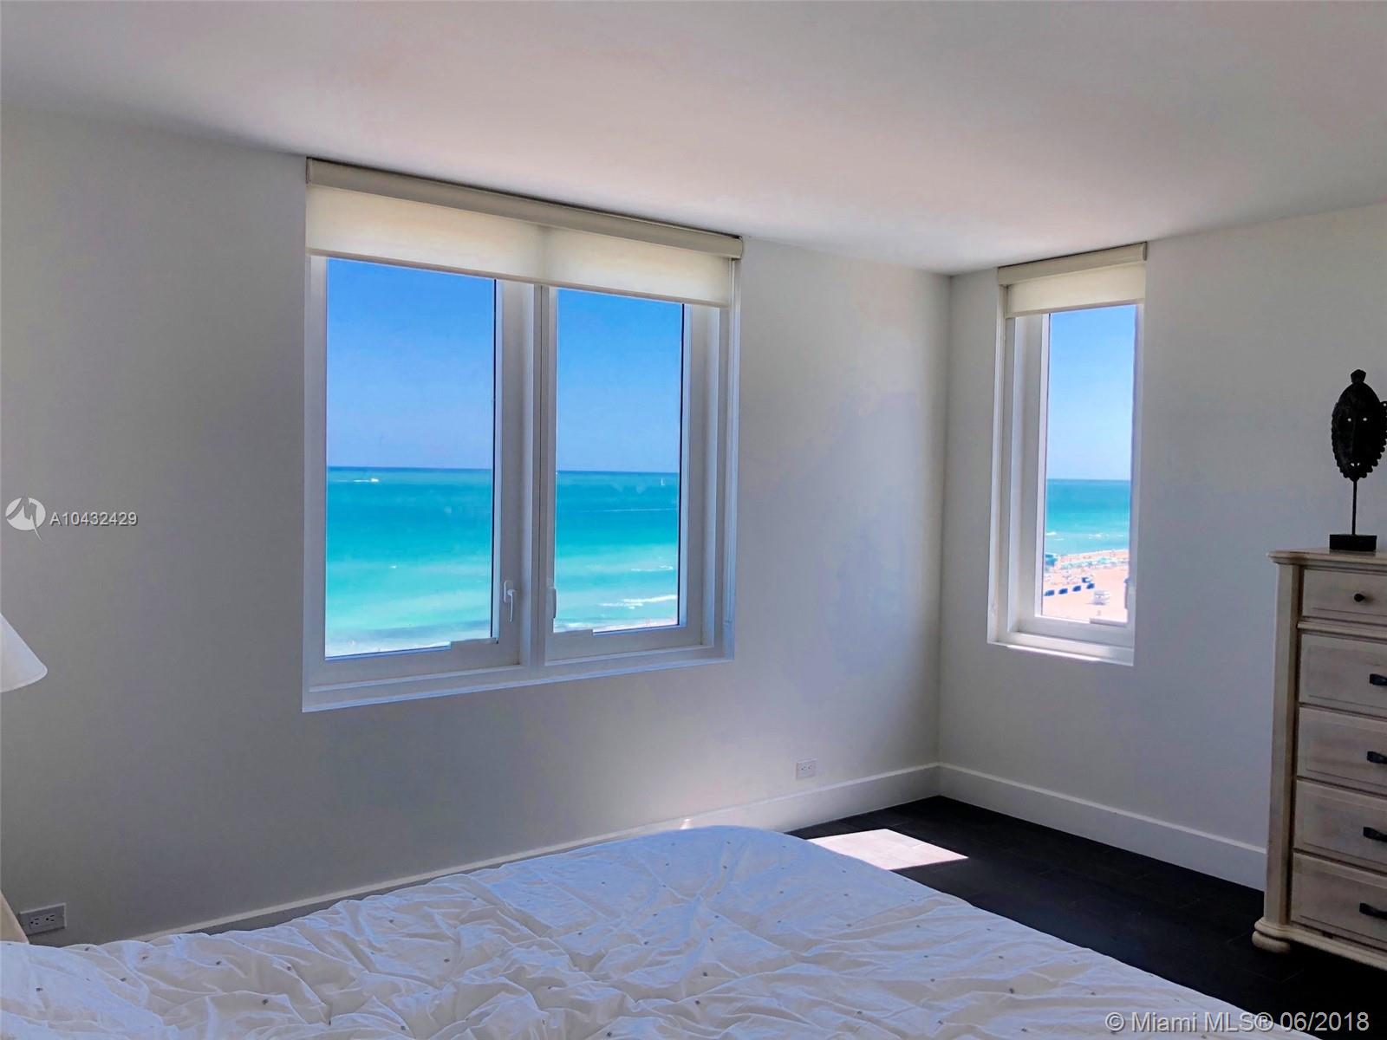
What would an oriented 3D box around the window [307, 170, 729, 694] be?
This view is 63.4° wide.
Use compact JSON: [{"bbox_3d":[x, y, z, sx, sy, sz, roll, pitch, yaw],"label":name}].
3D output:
[{"bbox_3d":[-0.533,-0.265,3.999,1.728,1.690,0.130,-1,3,-38],"label":"window"}]

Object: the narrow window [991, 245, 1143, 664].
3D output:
[{"bbox_3d":[1.616,-0.269,4.834,0.130,1.698,0.721,-1,3,-38],"label":"narrow window"}]

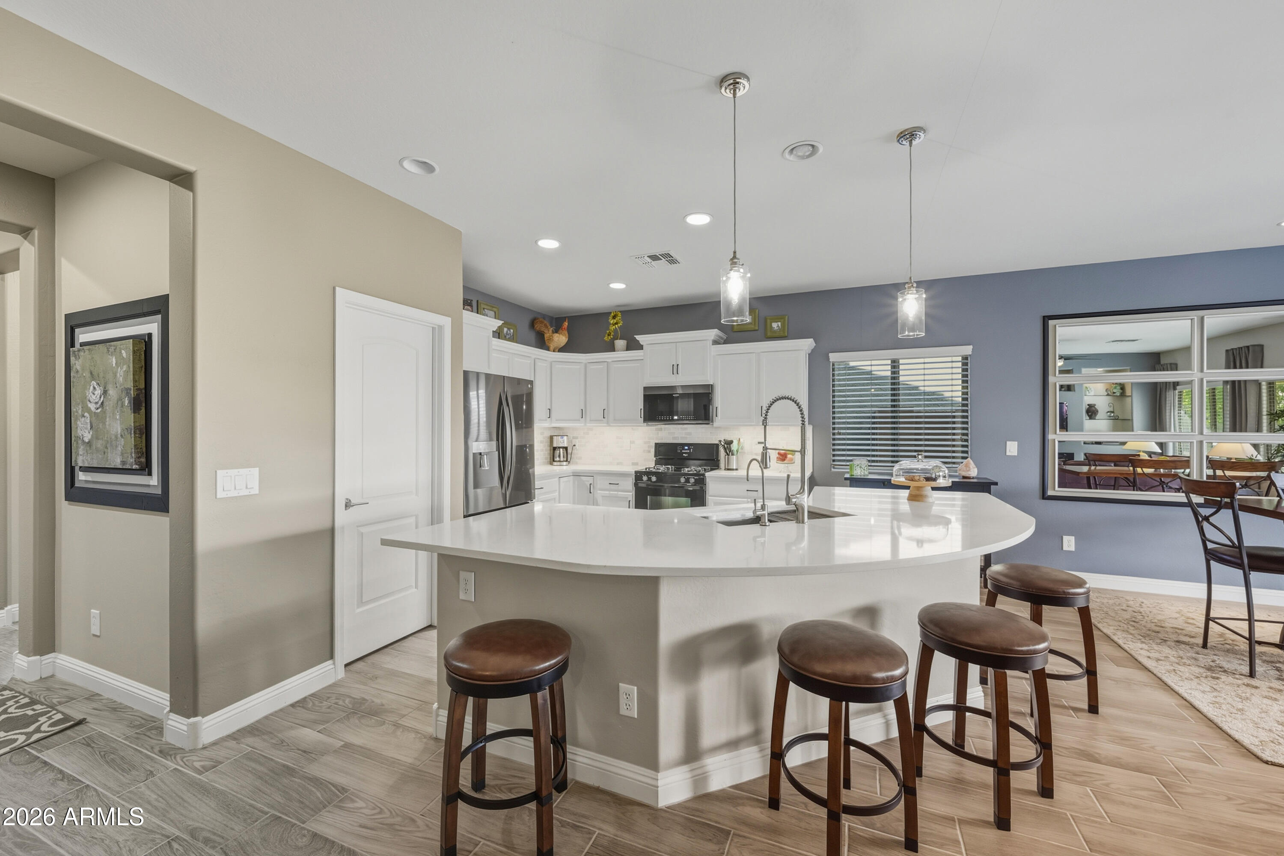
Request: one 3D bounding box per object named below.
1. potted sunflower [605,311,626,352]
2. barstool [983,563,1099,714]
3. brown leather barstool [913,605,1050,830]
[{"bbox_3d":[-0.306,-1.121,5.799,0.260,0.470,0.190,0,0,23],"label":"potted sunflower"},{"bbox_3d":[1.985,1.040,2.522,0.420,0.640,0.420,0,0,-5],"label":"barstool"},{"bbox_3d":[1.264,1.027,1.866,0.410,0.636,0.410,0,0,-28],"label":"brown leather barstool"}]

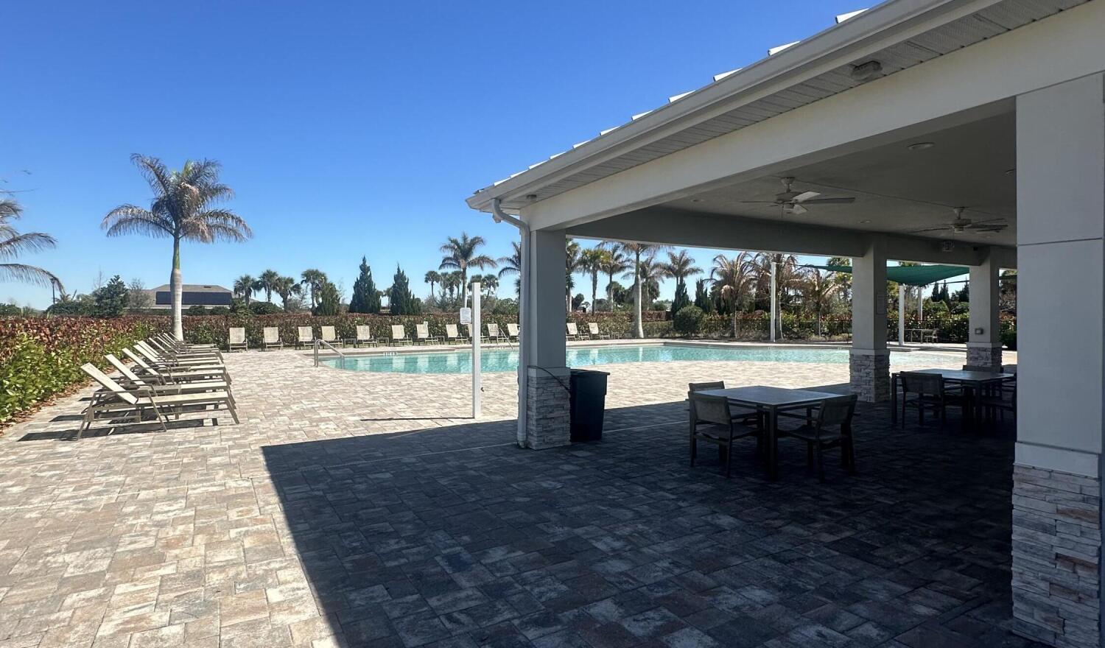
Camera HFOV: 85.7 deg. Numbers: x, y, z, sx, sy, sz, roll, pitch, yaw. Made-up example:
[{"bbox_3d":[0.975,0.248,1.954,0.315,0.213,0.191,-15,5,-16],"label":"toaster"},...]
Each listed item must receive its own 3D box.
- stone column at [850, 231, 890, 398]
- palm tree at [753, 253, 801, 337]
[{"bbox_3d":[5.900,-0.091,11.094,0.490,3.100,0.490,-1,0,-30],"label":"stone column"},{"bbox_3d":[14.878,-2.064,39.000,3.500,6.190,3.500,0,1,0],"label":"palm tree"}]

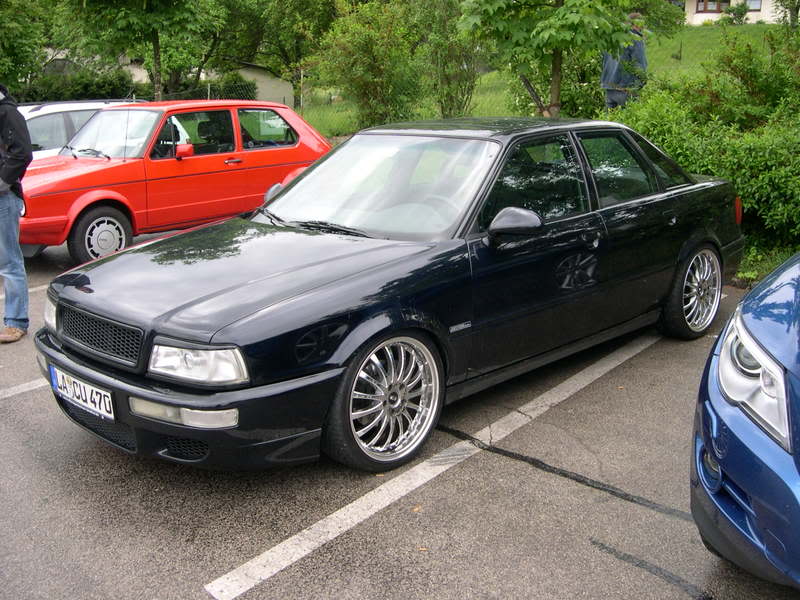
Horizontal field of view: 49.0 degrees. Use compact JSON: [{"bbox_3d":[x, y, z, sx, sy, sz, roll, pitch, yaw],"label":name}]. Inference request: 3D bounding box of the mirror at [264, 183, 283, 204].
[{"bbox_3d":[-0.762,-0.583,4.999,0.220,0.135,0.125,11,18,44],"label":"mirror"}]

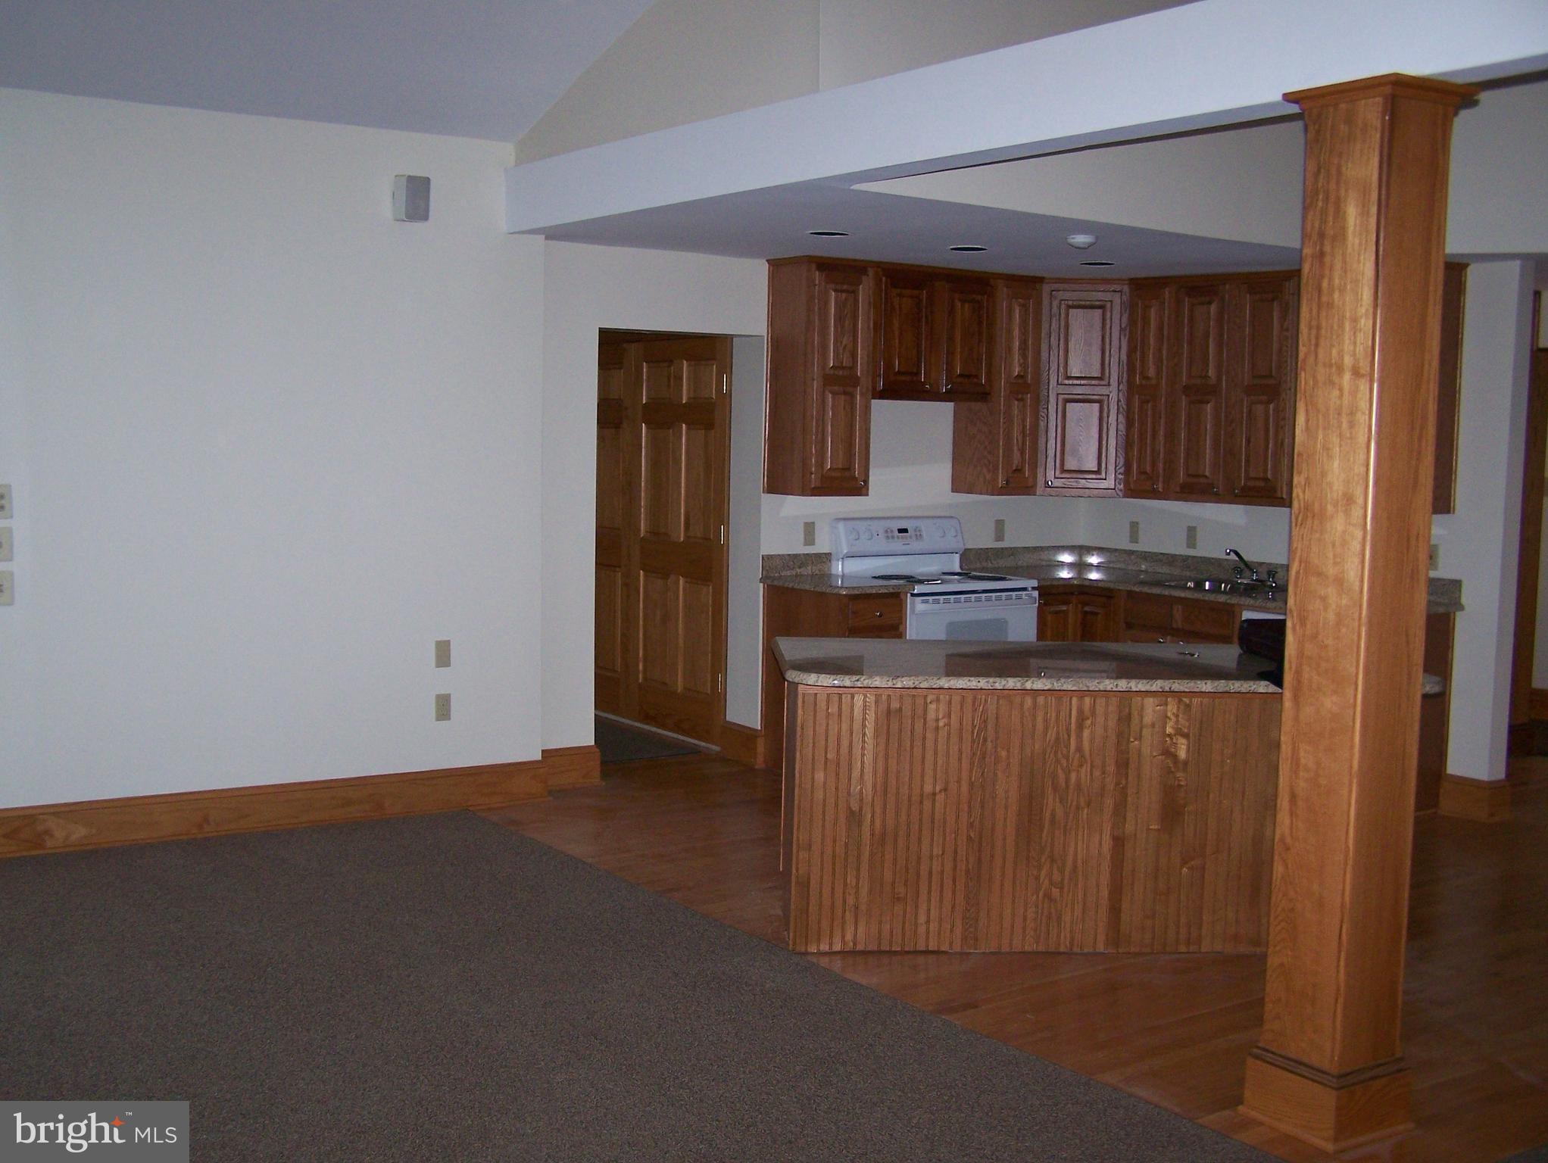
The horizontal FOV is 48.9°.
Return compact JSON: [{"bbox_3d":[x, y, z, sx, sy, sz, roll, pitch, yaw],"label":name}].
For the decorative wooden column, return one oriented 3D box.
[{"bbox_3d":[1.343,0.087,3.975,0.291,2.414,0.288,-2,6,-35],"label":"decorative wooden column"}]

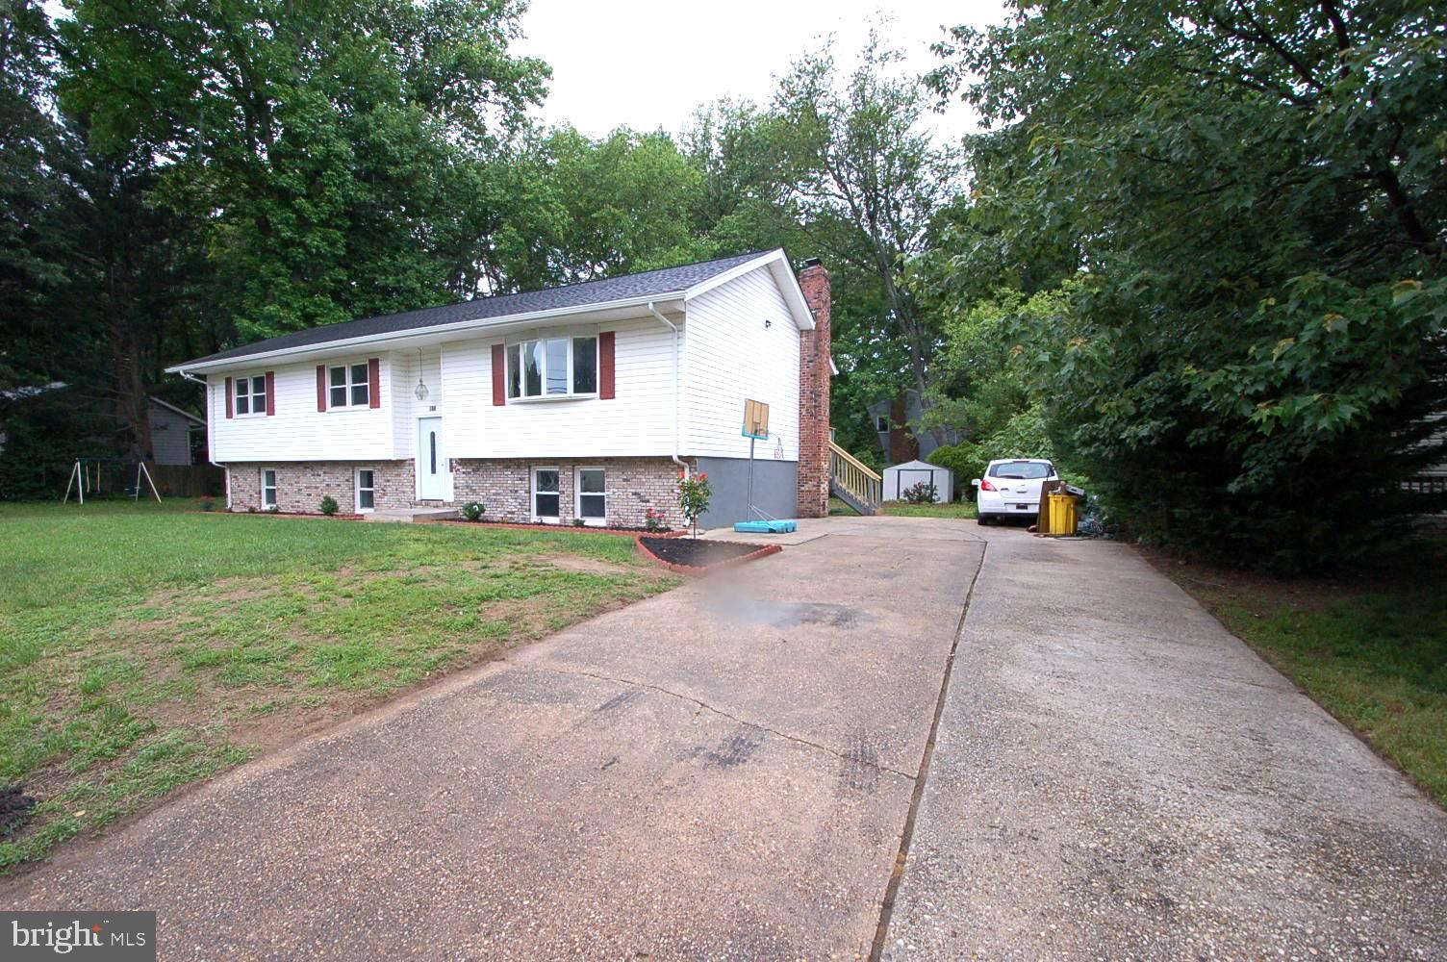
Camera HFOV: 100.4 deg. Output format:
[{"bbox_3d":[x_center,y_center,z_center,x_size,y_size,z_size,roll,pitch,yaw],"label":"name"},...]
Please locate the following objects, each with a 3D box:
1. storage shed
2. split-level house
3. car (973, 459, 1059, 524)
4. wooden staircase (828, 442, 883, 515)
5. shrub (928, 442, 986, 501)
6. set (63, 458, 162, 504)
[{"bbox_3d":[8.151,0.025,24.993,2.550,1.680,1.750,1,2,26],"label":"storage shed"},{"bbox_3d":[-6.441,-2.374,18.058,17.876,6.715,9.271,1,2,26],"label":"split-level house"},{"bbox_3d":[7.233,0.256,14.715,1.700,1.530,4.290,1,2,24],"label":"car"},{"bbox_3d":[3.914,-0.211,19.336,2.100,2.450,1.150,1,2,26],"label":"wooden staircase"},{"bbox_3d":[10.225,-0.458,26.297,2.400,2.600,2.400,1,2,26],"label":"shrub"},{"bbox_3d":[-25.200,0.025,24.827,1.660,1.780,2.400,1,1,24],"label":"set"}]

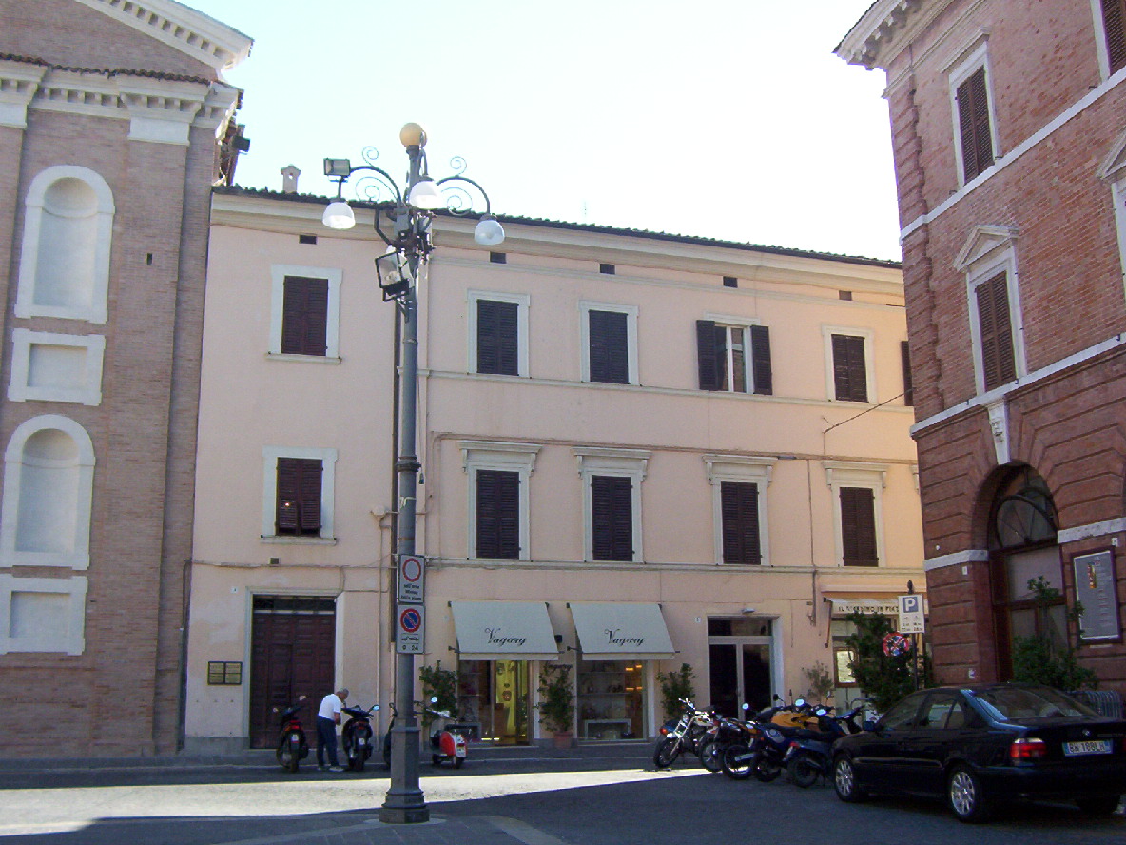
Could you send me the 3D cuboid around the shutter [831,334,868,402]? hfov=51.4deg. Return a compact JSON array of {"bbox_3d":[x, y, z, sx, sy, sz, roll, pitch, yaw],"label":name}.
[{"bbox_3d":[7.368,-1.392,30.137,0.942,1.781,0.070,3,-13,-18],"label":"shutter"}]

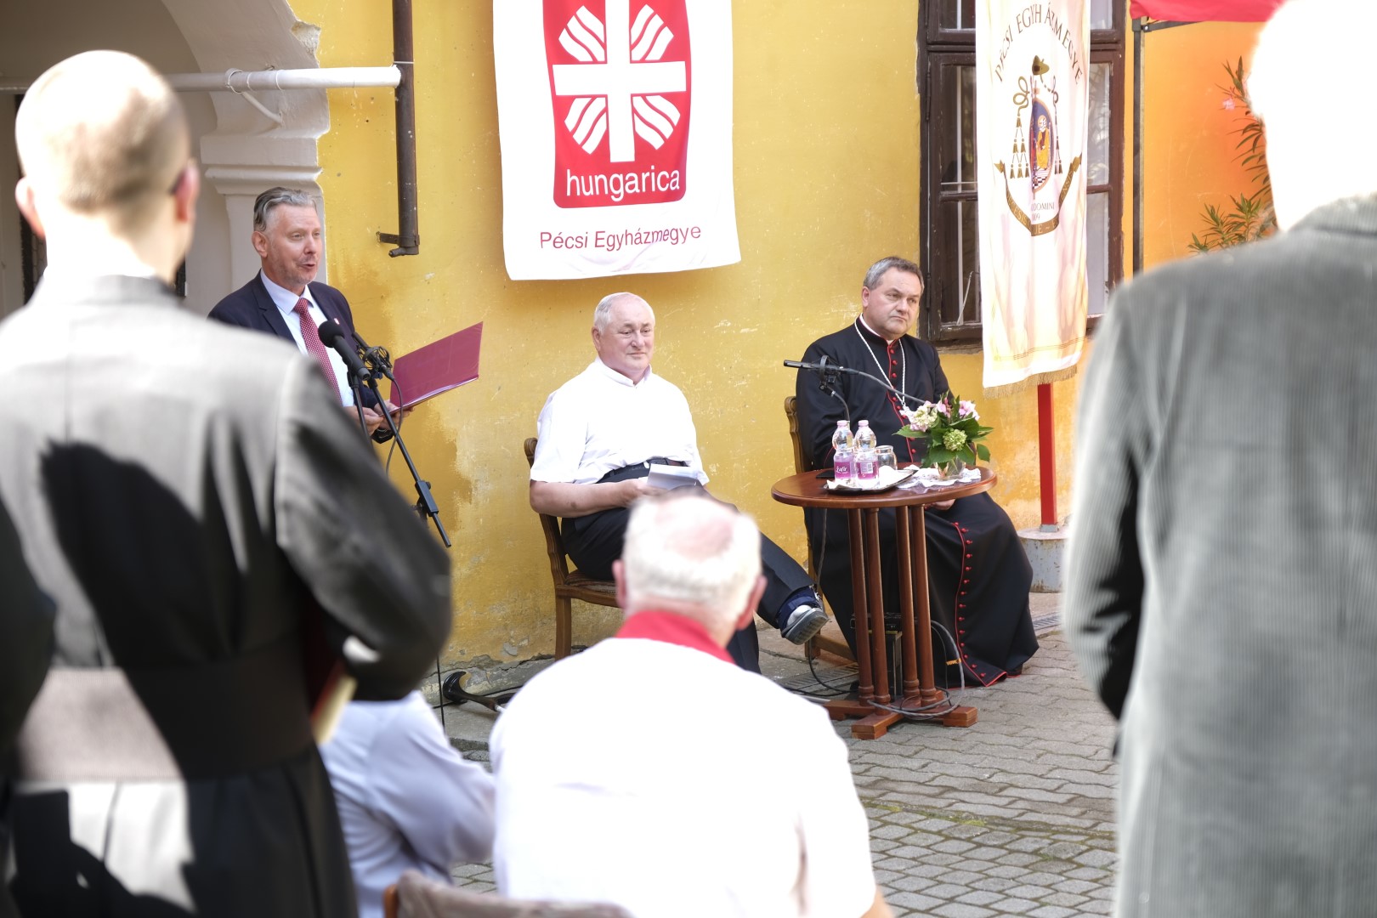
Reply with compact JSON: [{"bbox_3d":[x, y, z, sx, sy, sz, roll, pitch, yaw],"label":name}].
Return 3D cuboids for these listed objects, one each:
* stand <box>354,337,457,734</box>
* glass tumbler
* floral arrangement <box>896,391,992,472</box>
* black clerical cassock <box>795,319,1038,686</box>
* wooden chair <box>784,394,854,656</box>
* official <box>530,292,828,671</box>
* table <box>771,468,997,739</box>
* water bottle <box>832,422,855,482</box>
[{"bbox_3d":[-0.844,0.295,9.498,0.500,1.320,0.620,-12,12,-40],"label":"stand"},{"bbox_3d":[0.614,-0.001,9.857,0.072,0.085,0.072,-4,9,1],"label":"glass tumbler"},{"bbox_3d":[0.781,-0.077,9.704,0.295,0.262,0.270,-4,9,0],"label":"floral arrangement"},{"bbox_3d":[0.709,0.029,10.358,0.640,1.320,0.880,-9,11,-38],"label":"black clerical cassock"},{"bbox_3d":[0.689,0.218,10.574,0.500,0.930,0.560,-8,11,-32],"label":"wooden chair"},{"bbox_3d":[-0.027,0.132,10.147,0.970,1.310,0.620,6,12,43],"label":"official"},{"bbox_3d":[0.625,0.438,9.727,0.695,0.740,0.695,-4,9,1],"label":"table"},{"bbox_3d":[0.469,-0.029,9.711,0.068,0.192,0.068,-4,9,0],"label":"water bottle"}]

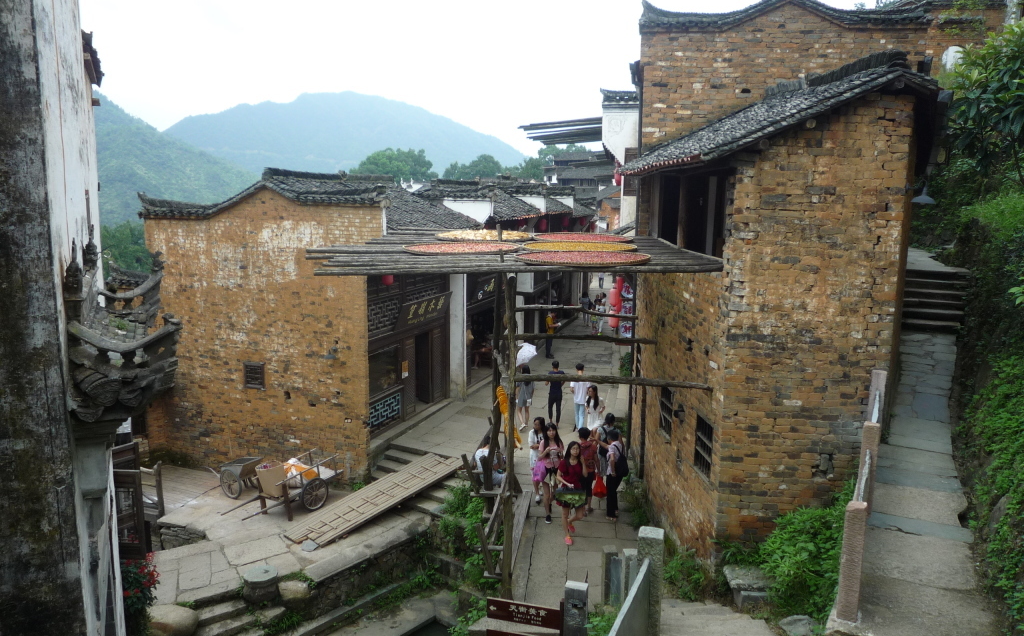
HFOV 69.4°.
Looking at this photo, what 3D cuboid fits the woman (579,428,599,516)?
[{"bbox_3d":[1.356,2.647,12.845,0.460,1.550,0.340,3,8,15],"label":"woman"}]

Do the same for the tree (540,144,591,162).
[{"bbox_3d":[5.788,-15.740,80.000,6.500,7.500,6.000,0,8,0],"label":"tree"}]

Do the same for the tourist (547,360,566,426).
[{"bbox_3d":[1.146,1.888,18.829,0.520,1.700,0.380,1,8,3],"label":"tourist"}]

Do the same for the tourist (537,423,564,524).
[{"bbox_3d":[0.677,2.654,12.781,0.520,1.670,0.450,1,8,5],"label":"tourist"}]

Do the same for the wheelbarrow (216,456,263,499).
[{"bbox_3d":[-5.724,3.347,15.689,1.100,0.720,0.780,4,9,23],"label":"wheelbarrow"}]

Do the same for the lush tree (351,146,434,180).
[{"bbox_3d":[-10.373,-10.616,65.612,7.400,9.000,7.000,1,8,0],"label":"lush tree"}]

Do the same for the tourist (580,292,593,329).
[{"bbox_3d":[3.490,-0.335,34.691,0.460,1.600,0.340,1,8,5],"label":"tourist"}]

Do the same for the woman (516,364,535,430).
[{"bbox_3d":[0.325,1.929,17.890,0.450,1.620,0.360,0,8,-2],"label":"woman"}]

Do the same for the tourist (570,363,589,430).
[{"bbox_3d":[1.682,1.923,18.379,0.500,1.700,0.380,1,8,3],"label":"tourist"}]

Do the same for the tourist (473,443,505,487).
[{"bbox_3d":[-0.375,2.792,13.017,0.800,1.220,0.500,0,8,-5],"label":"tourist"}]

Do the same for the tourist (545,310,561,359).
[{"bbox_3d":[1.448,0.601,26.879,0.450,1.700,0.450,1,8,7],"label":"tourist"}]

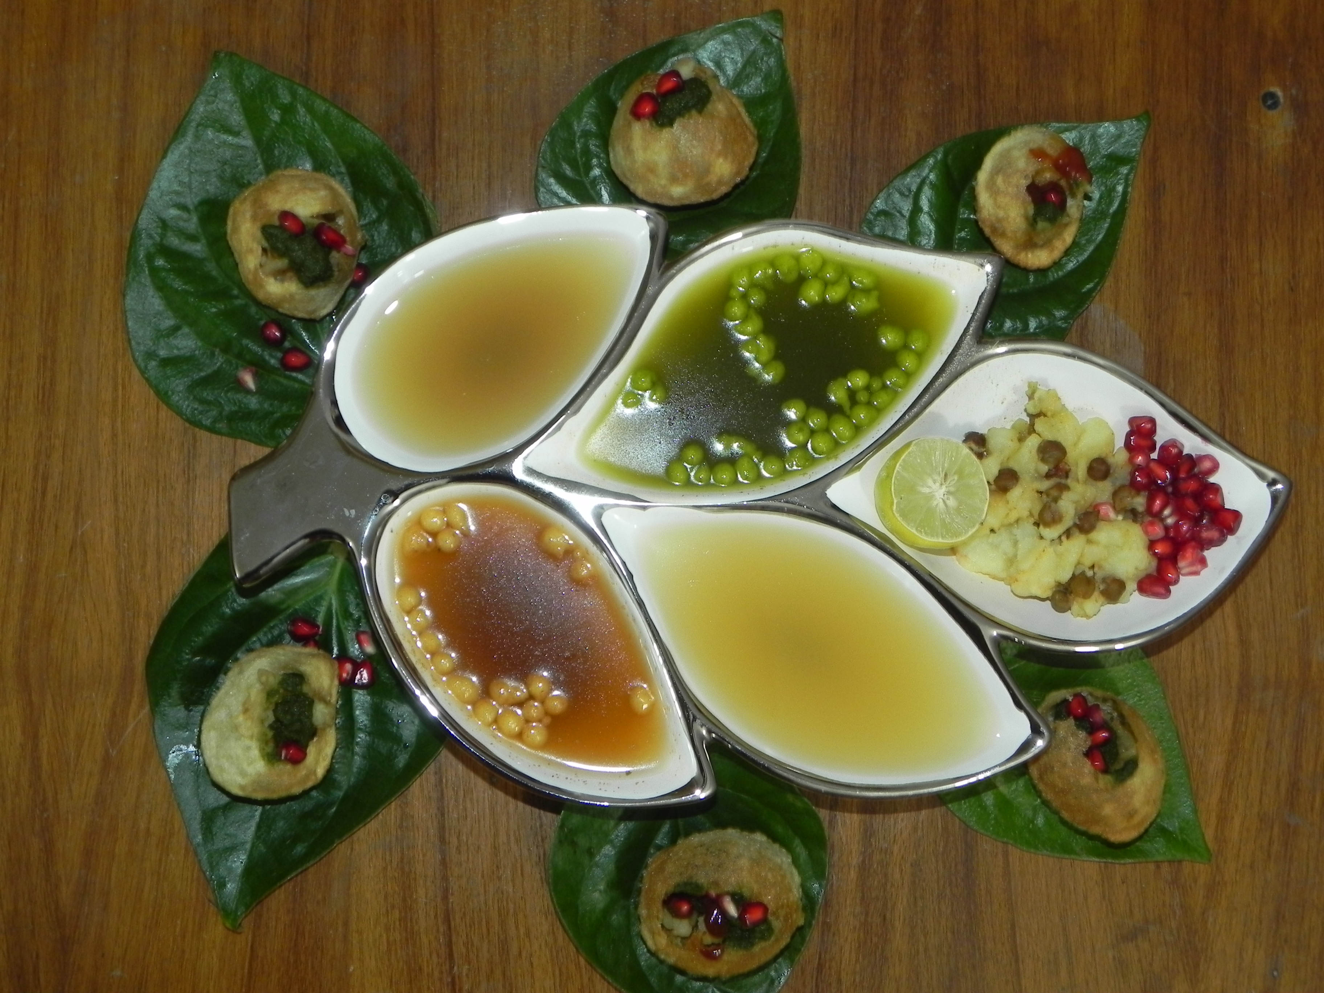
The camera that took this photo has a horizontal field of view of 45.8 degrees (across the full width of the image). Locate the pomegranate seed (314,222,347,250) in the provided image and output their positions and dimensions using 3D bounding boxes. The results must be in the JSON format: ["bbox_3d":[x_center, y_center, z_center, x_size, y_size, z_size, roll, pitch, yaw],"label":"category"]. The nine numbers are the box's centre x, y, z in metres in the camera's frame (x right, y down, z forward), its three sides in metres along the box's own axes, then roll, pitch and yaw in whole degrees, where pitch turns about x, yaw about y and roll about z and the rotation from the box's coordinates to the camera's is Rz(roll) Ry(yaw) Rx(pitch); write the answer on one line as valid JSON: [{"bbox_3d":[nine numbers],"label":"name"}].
[{"bbox_3d":[-0.121,-0.095,0.573,0.013,0.007,0.007,37,89,1],"label":"pomegranate seed"}]

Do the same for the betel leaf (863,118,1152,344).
[{"bbox_3d":[0.140,-0.109,0.594,0.113,0.018,0.088,-45,89,-1],"label":"betel leaf"}]

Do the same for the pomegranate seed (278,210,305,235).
[{"bbox_3d":[-0.135,-0.100,0.573,0.011,0.007,0.007,45,89,1],"label":"pomegranate seed"}]

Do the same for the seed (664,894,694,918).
[{"bbox_3d":[0.006,0.148,0.568,0.011,0.007,0.008,12,88,0],"label":"seed"}]

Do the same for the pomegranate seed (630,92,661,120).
[{"bbox_3d":[-0.006,-0.142,0.572,0.009,0.009,0.011,37,89,1],"label":"pomegranate seed"}]

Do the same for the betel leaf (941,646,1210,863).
[{"bbox_3d":[0.161,0.099,0.589,0.116,0.016,0.093,41,89,1],"label":"betel leaf"}]

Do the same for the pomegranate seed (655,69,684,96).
[{"bbox_3d":[0.003,-0.151,0.573,0.011,0.007,0.008,-41,89,-1],"label":"pomegranate seed"}]

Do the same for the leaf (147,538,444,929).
[{"bbox_3d":[-0.139,0.086,0.587,0.120,0.020,0.155,15,88,0],"label":"leaf"}]

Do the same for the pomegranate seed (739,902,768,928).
[{"bbox_3d":[0.033,0.151,0.567,0.011,0.007,0.008,-21,88,-1],"label":"pomegranate seed"}]

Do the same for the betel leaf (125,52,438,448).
[{"bbox_3d":[-0.145,-0.095,0.593,0.126,0.020,0.154,-19,88,-1],"label":"betel leaf"}]

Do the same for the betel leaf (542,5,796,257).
[{"bbox_3d":[0.011,-0.134,0.595,0.098,0.018,0.120,32,89,1],"label":"betel leaf"}]

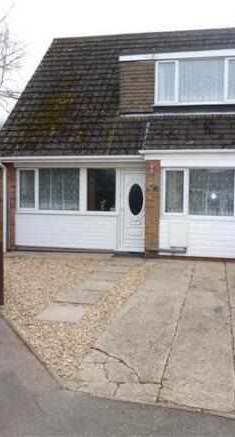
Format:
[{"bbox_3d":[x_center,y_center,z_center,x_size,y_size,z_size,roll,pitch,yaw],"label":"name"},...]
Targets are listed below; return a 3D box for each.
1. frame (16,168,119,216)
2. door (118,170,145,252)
[{"bbox_3d":[-1.292,-0.676,10.248,2.691,1.208,0.100,1,3,10],"label":"frame"},{"bbox_3d":[0.483,-0.190,9.944,0.860,2.026,0.100,1,3,10],"label":"door"}]

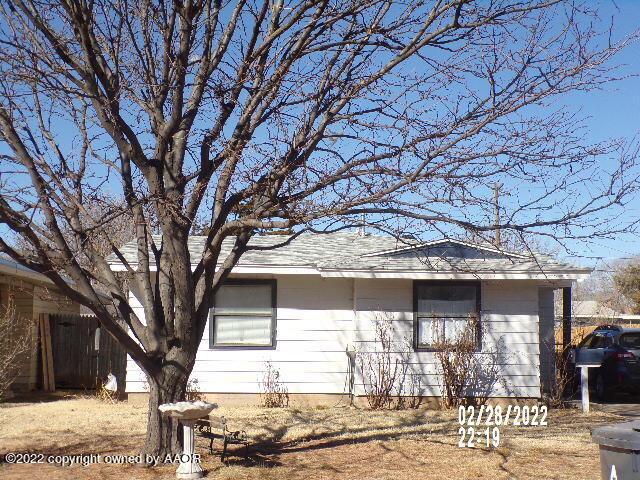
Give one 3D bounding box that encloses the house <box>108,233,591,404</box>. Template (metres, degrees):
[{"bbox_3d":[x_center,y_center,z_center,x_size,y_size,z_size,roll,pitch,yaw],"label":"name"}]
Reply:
[{"bbox_3d":[0.414,1.738,21.247,9.350,3.800,8.200,1,-6,-1],"label":"house"}]

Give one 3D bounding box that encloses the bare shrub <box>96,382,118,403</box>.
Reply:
[{"bbox_3d":[-4.216,3.059,17.996,0.450,0.460,0.430,1,-6,-1],"label":"bare shrub"}]

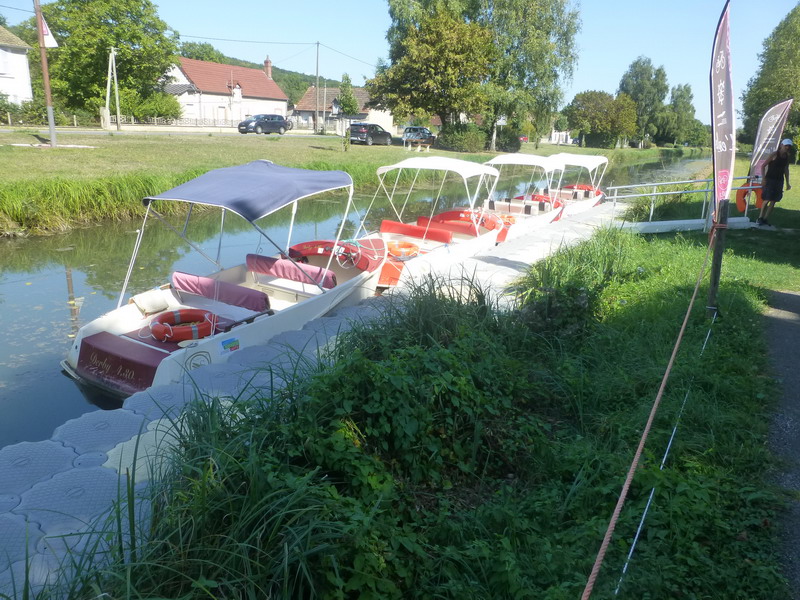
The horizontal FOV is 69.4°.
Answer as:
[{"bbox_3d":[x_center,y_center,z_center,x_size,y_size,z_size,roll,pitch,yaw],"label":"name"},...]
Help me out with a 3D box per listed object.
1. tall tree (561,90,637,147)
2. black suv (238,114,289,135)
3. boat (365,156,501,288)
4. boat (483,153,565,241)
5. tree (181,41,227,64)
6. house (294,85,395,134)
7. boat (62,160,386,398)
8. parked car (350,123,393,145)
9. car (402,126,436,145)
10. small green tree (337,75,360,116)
[{"bbox_3d":[33.492,-30.302,97.000,11.000,9.500,12.200,11,18,27],"label":"tall tree"},{"bbox_3d":[-11.471,-14.748,48.556,1.840,1.660,4.500,12,19,23],"label":"black suv"},{"bbox_3d":[0.306,-1.293,9.670,1.620,1.950,4.170,13,19,28],"label":"boat"},{"bbox_3d":[2.809,-2.423,13.677,1.650,2.030,4.300,11,18,27],"label":"boat"},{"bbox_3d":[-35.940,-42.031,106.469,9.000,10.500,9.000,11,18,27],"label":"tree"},{"bbox_3d":[-6.111,-21.070,63.763,9.000,5.600,6.700,9,18,17],"label":"house"},{"bbox_3d":[-1.455,-0.547,6.577,1.650,2.030,4.300,11,18,27],"label":"boat"},{"bbox_3d":[-2.203,-12.581,43.896,1.810,1.570,4.360,14,20,29],"label":"parked car"},{"bbox_3d":[1.814,-14.903,52.409,1.780,1.530,4.200,14,20,29],"label":"car"},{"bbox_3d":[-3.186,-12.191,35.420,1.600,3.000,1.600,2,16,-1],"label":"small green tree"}]

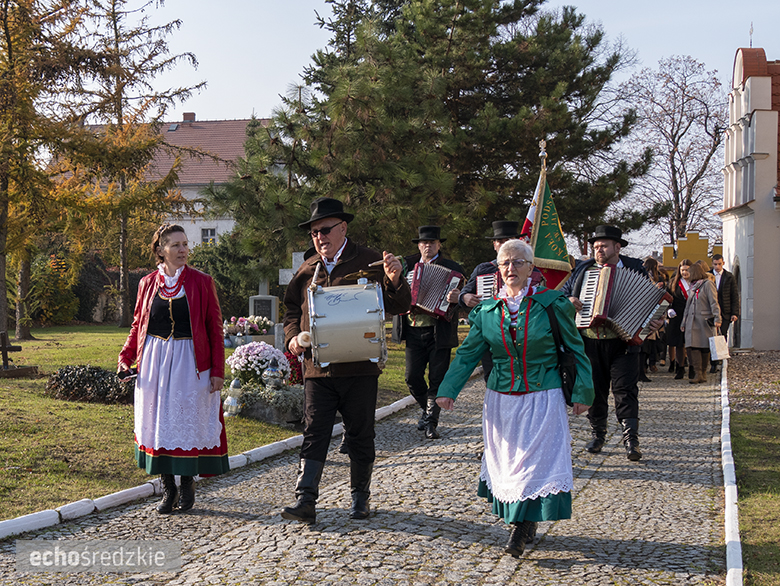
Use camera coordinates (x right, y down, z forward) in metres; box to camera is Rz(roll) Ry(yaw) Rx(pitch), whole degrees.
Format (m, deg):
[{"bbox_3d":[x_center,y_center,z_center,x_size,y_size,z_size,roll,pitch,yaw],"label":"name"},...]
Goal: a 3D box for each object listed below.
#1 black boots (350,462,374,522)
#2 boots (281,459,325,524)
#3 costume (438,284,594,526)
[{"bbox_3d":[-0.164,1.124,5.530,0.125,0.370,0.290,0,0,6],"label":"black boots"},{"bbox_3d":[-0.487,1.098,5.240,0.125,0.365,0.300,2,-9,33],"label":"boots"},{"bbox_3d":[0.632,0.557,4.730,0.760,1.190,0.500,0,0,16],"label":"costume"}]

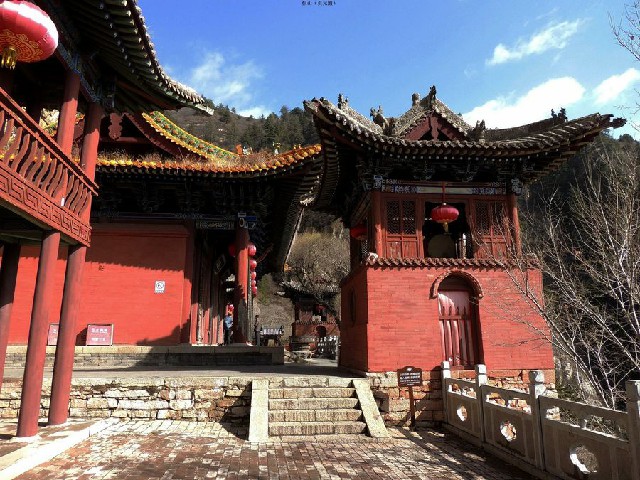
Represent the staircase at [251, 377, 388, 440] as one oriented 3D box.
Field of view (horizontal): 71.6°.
[{"bbox_3d":[-0.041,3.318,8.875,2.550,0.960,1.550,2,-14,-6],"label":"staircase"}]

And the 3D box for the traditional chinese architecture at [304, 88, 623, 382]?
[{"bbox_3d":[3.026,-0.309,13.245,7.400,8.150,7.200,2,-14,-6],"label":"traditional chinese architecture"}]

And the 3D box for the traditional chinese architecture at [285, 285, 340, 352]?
[{"bbox_3d":[-0.017,6.328,40.380,7.100,7.900,7.000,2,-14,-6],"label":"traditional chinese architecture"}]

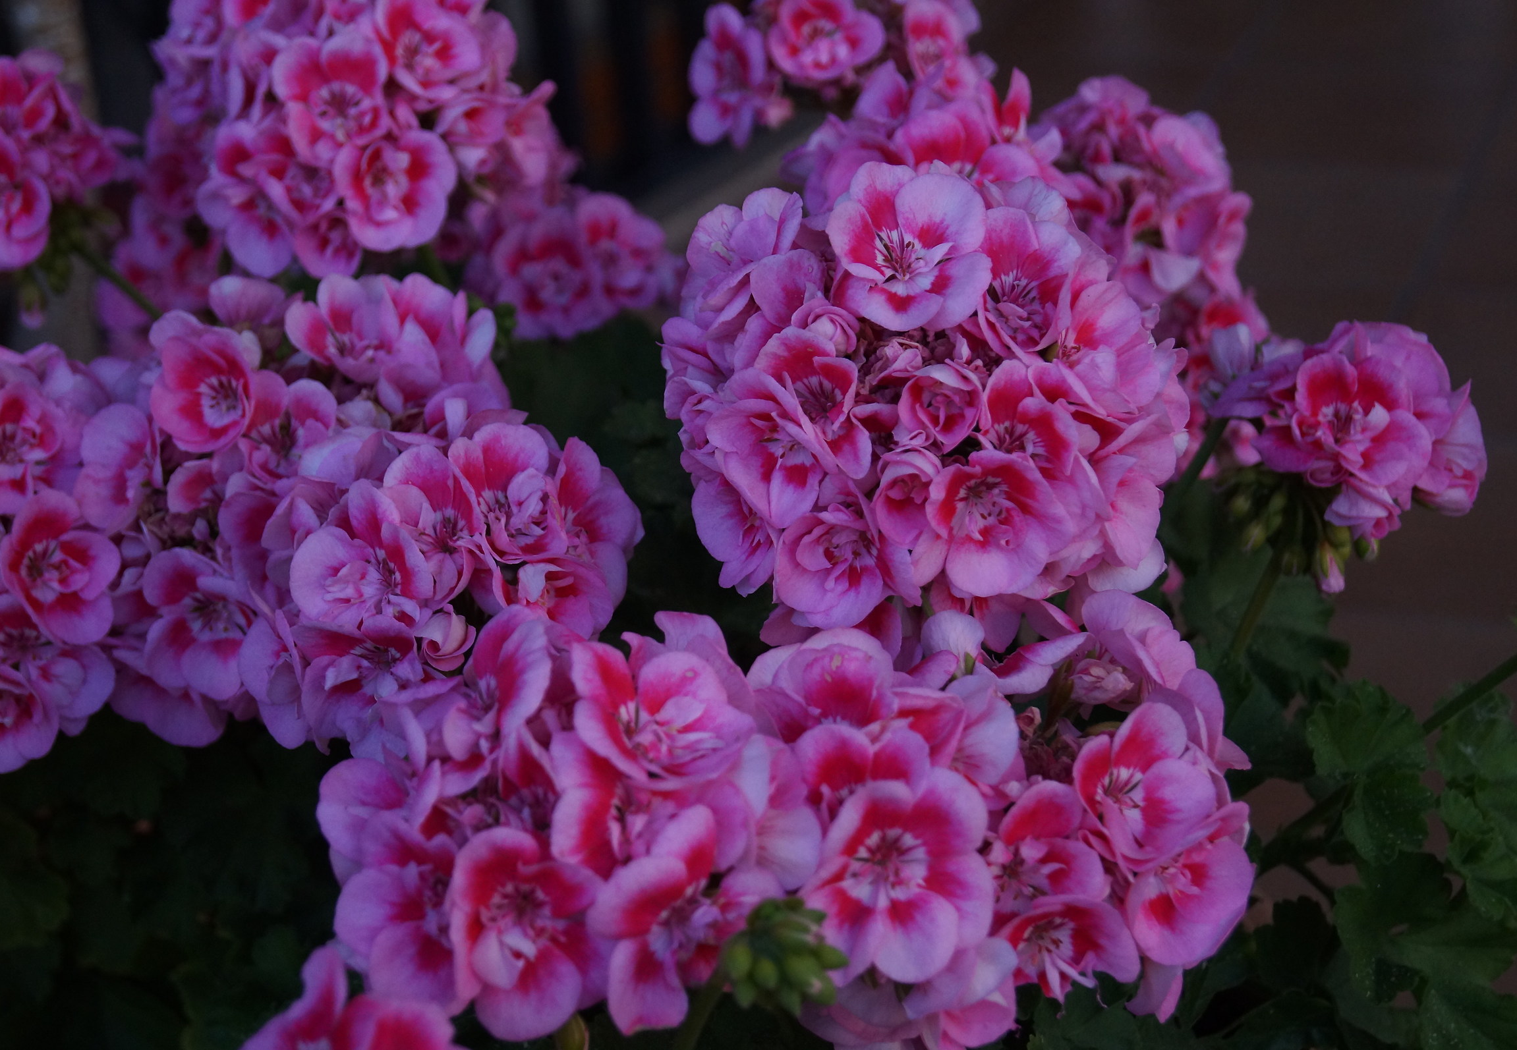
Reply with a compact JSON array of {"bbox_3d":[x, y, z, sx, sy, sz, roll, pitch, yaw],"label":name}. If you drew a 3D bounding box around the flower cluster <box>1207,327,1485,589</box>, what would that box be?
[{"bbox_3d":[0.141,-0.017,0.785,0.064,0.060,0.062,0,25,0],"label":"flower cluster"}]

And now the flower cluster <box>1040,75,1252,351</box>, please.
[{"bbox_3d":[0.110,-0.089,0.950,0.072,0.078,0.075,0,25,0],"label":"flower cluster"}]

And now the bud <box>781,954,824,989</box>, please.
[{"bbox_3d":[0.009,0.088,0.650,0.009,0.006,0.006,41,19,25],"label":"bud"}]

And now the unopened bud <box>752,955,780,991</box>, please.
[{"bbox_3d":[0.001,0.089,0.650,0.006,0.007,0.006,0,25,0],"label":"unopened bud"}]

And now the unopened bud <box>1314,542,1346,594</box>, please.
[{"bbox_3d":[0.135,0.010,0.775,0.007,0.013,0.007,-9,15,4],"label":"unopened bud"}]

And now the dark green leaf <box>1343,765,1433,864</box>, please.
[{"bbox_3d":[0.145,0.067,0.760,0.021,0.024,0.010,1,-9,-6],"label":"dark green leaf"}]

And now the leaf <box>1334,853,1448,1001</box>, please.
[{"bbox_3d":[0.145,0.092,0.755,0.026,0.012,0.034,-2,69,5],"label":"leaf"}]

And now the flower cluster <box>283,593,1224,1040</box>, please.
[{"bbox_3d":[0.004,0.063,0.710,0.200,0.100,0.120,0,25,0],"label":"flower cluster"}]

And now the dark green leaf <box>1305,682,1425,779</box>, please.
[{"bbox_3d":[0.141,0.048,0.765,0.028,0.011,0.024,0,64,0],"label":"dark green leaf"}]

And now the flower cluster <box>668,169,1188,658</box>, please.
[{"bbox_3d":[0.040,-0.028,0.780,0.122,0.108,0.115,0,25,0],"label":"flower cluster"}]

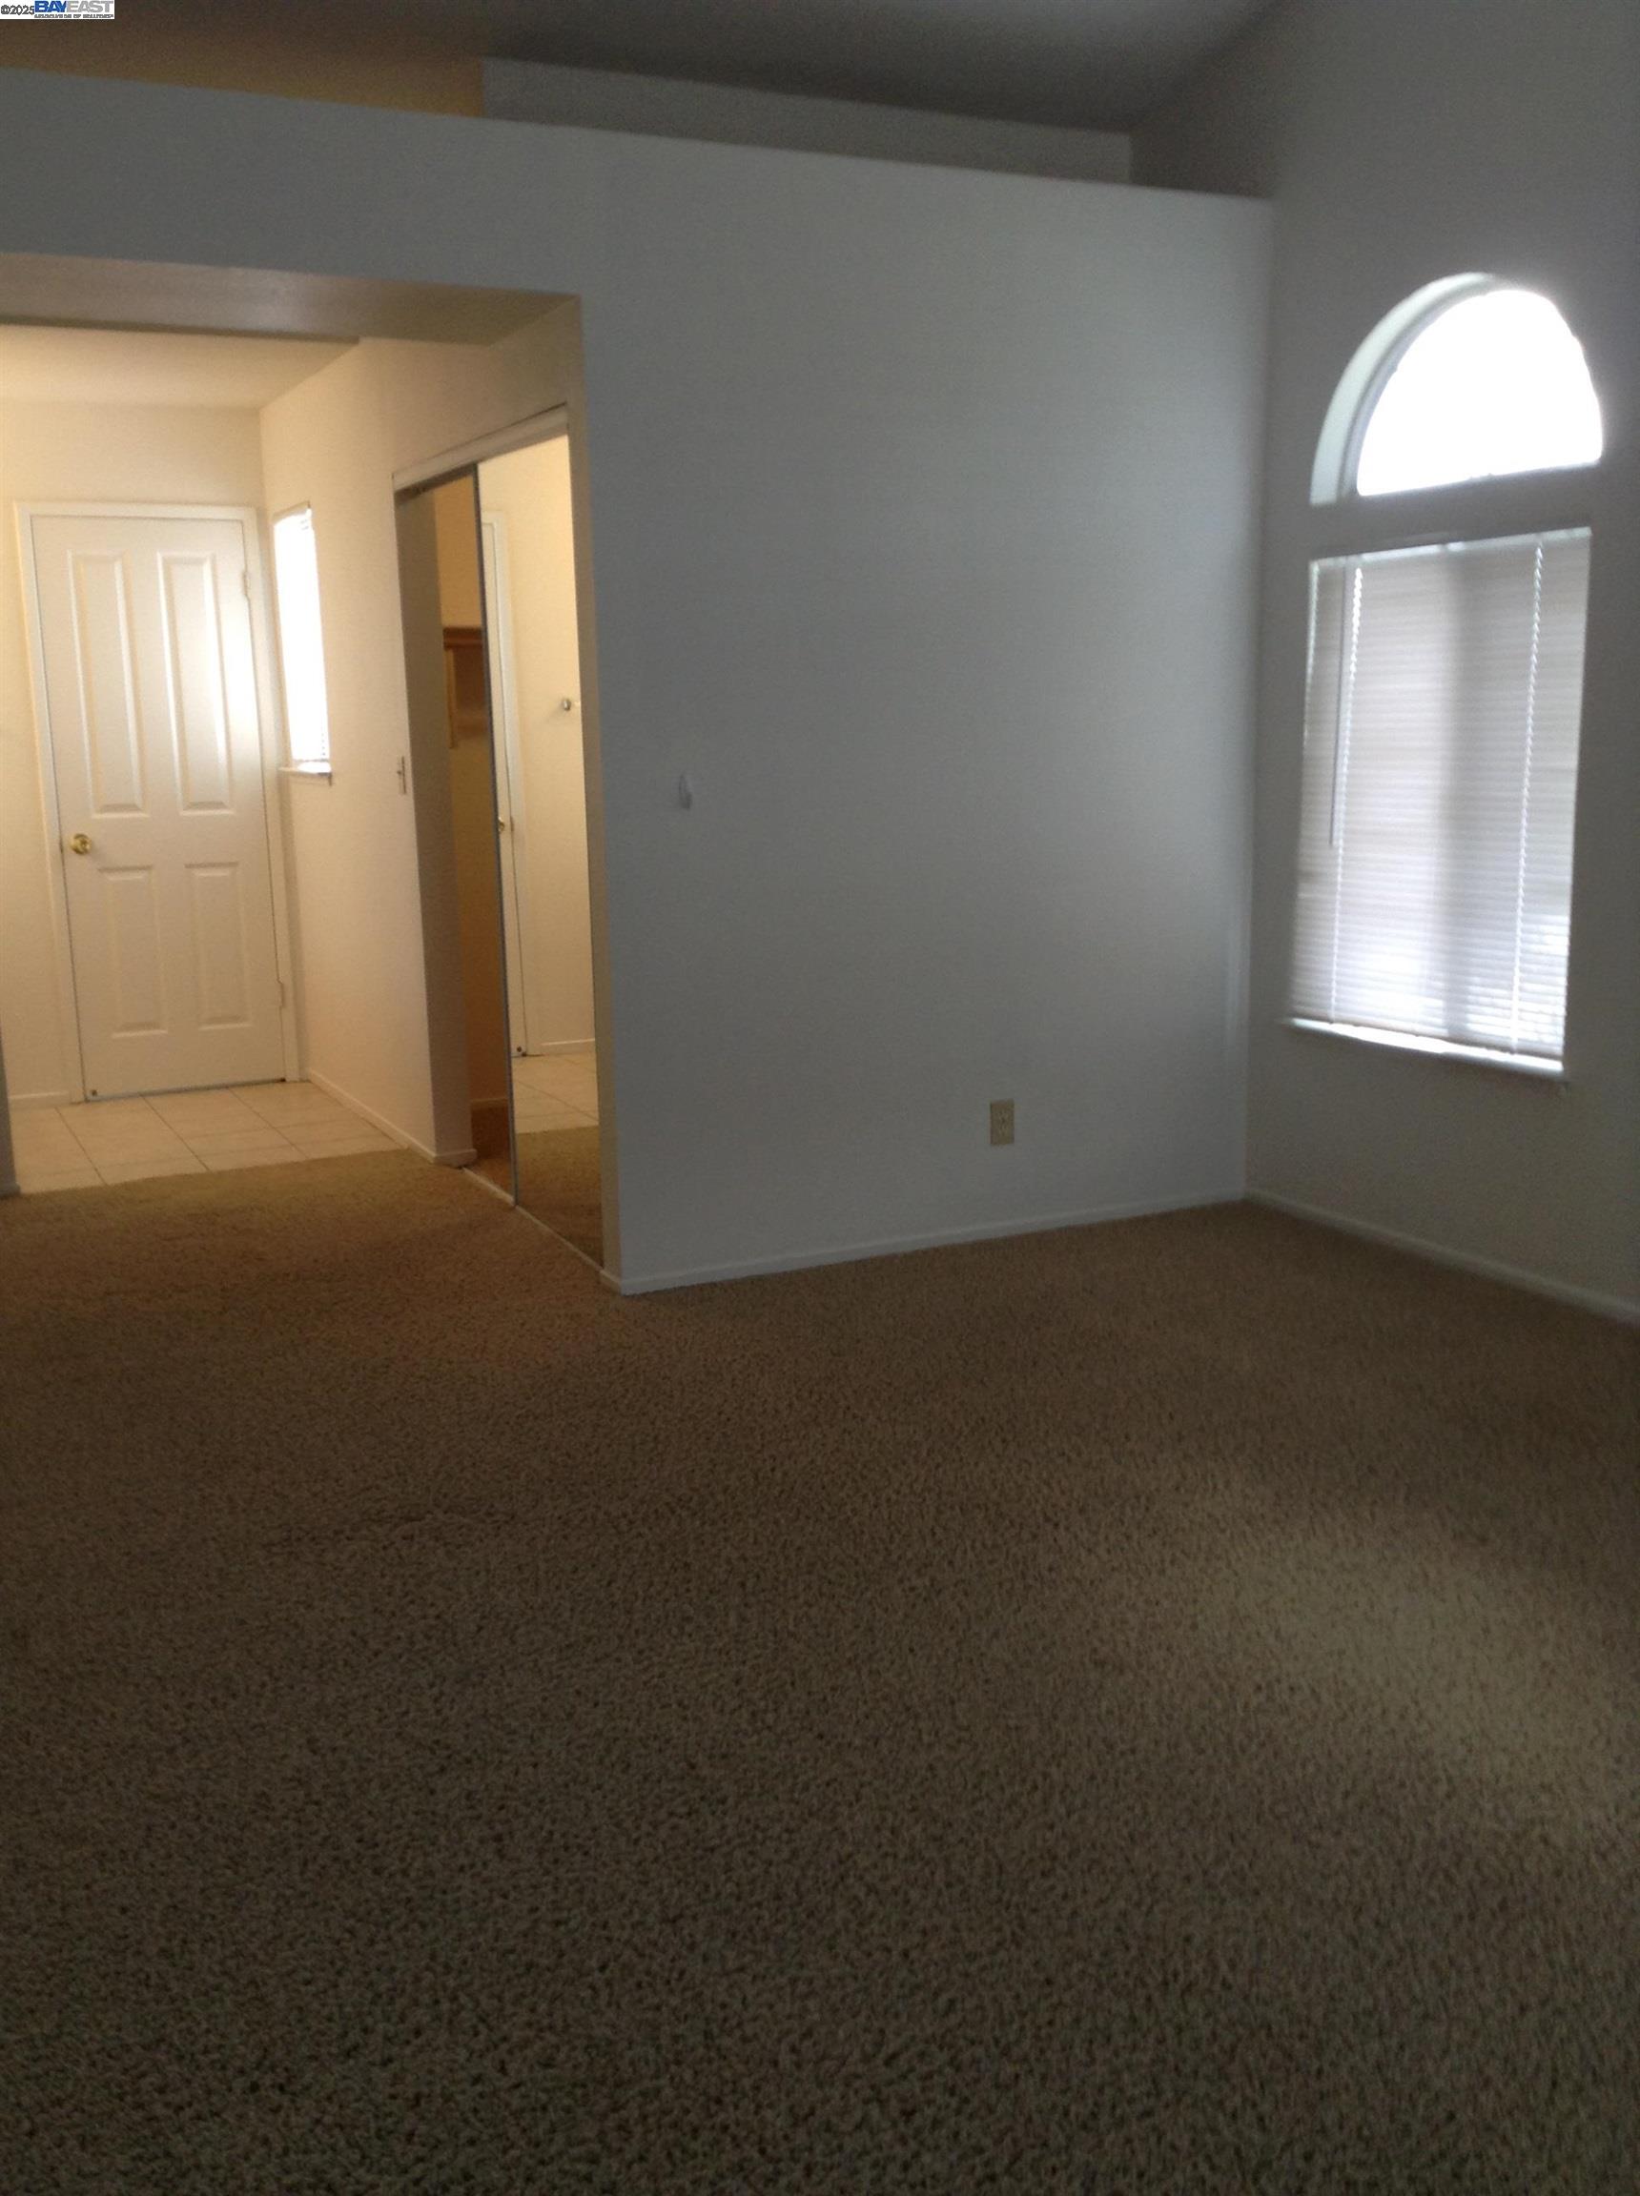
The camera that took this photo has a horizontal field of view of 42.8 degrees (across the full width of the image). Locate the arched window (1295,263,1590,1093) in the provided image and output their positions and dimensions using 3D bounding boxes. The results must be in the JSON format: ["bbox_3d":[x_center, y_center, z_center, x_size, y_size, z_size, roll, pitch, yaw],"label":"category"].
[{"bbox_3d":[1.463,-0.983,4.841,0.120,1.720,0.920,-6,12,-25],"label":"arched window"}]

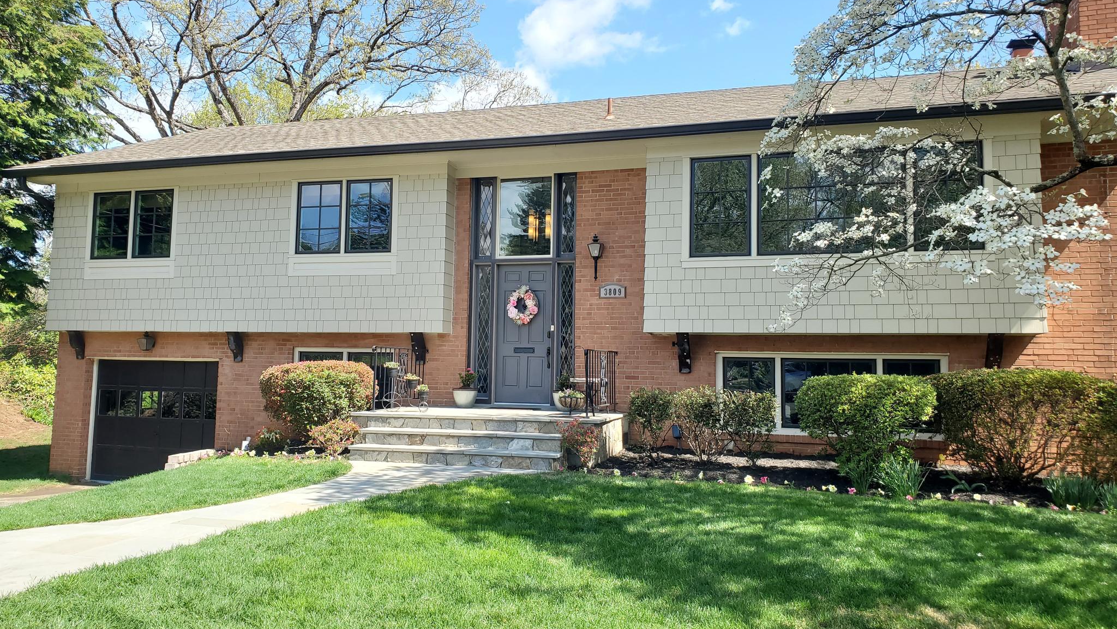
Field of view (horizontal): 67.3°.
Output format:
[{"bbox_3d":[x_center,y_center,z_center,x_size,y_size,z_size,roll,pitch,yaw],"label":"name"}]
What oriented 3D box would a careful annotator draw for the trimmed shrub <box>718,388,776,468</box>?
[{"bbox_3d":[2.339,1.390,10.375,0.684,0.954,0.657,0,-5,15],"label":"trimmed shrub"}]

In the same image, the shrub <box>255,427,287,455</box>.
[{"bbox_3d":[-4.112,1.806,11.977,0.442,0.382,0.424,0,-5,15],"label":"shrub"}]

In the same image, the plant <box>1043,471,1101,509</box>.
[{"bbox_3d":[4.946,1.701,8.097,0.477,0.358,0.455,0,-5,15],"label":"plant"}]

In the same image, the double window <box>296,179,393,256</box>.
[{"bbox_3d":[-3.259,-1.470,12.745,1.626,1.151,0.081,0,-5,15],"label":"double window"}]

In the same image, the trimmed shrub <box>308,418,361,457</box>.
[{"bbox_3d":[-2.945,1.614,11.007,0.696,0.510,0.606,0,-5,15],"label":"trimmed shrub"}]

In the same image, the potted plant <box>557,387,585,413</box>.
[{"bbox_3d":[0.166,1.127,10.947,0.340,0.345,0.340,1,-4,0],"label":"potted plant"}]

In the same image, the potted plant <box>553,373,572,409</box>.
[{"bbox_3d":[0.100,1.062,11.600,0.355,0.520,0.355,1,-4,0],"label":"potted plant"}]

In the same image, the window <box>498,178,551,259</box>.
[{"bbox_3d":[-0.481,-1.439,12.268,0.837,1.198,0.090,0,-5,16],"label":"window"}]

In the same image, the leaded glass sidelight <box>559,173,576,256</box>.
[{"bbox_3d":[0.132,-1.473,12.340,0.273,1.192,0.061,0,-5,15],"label":"leaded glass sidelight"}]

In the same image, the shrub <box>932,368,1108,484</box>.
[{"bbox_3d":[5.215,1.269,9.649,1.750,1.300,1.100,0,-5,16],"label":"shrub"}]

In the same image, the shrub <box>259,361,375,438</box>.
[{"bbox_3d":[-3.503,1.271,12.123,1.666,1.190,1.262,0,-5,15],"label":"shrub"}]

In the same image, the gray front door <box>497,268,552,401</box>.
[{"bbox_3d":[-0.494,0.286,12.359,0.899,2.071,0.061,0,-5,15],"label":"gray front door"}]

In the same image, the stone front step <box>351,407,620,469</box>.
[{"bbox_3d":[-1.013,1.614,11.182,3.424,0.606,2.121,0,-5,15],"label":"stone front step"}]

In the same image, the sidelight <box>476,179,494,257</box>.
[{"bbox_3d":[-1.093,-1.448,12.519,0.300,1.183,0.080,0,-5,16],"label":"sidelight"}]

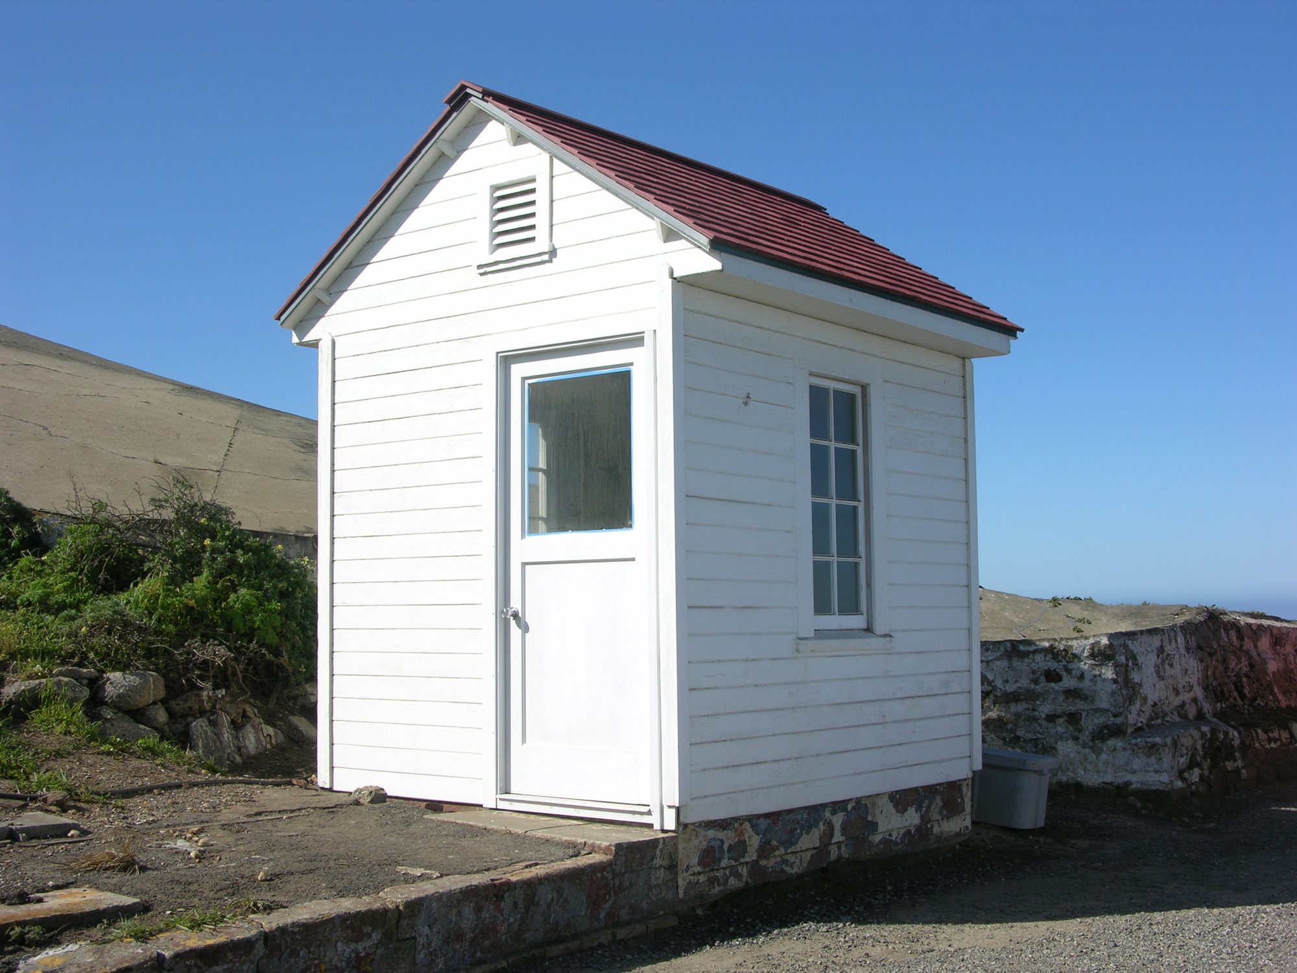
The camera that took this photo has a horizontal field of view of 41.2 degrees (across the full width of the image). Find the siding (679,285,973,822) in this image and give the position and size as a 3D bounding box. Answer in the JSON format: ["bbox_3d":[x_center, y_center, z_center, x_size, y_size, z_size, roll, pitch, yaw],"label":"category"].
[{"bbox_3d":[1.000,0.387,9.141,0.080,2.500,2.990,-4,-6,37],"label":"siding"}]

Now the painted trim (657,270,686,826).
[{"bbox_3d":[0.113,0.285,7.995,0.100,2.560,0.095,-4,-6,37],"label":"painted trim"}]

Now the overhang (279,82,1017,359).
[{"bbox_3d":[0.101,-1.382,10.010,3.000,1.165,3.320,-4,-6,37],"label":"overhang"}]

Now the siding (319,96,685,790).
[{"bbox_3d":[-0.817,-0.143,8.731,2.480,3.530,0.080,-4,-6,37],"label":"siding"}]

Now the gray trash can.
[{"bbox_3d":[2.196,1.841,10.461,0.320,0.405,0.540,2,-5,-30],"label":"gray trash can"}]

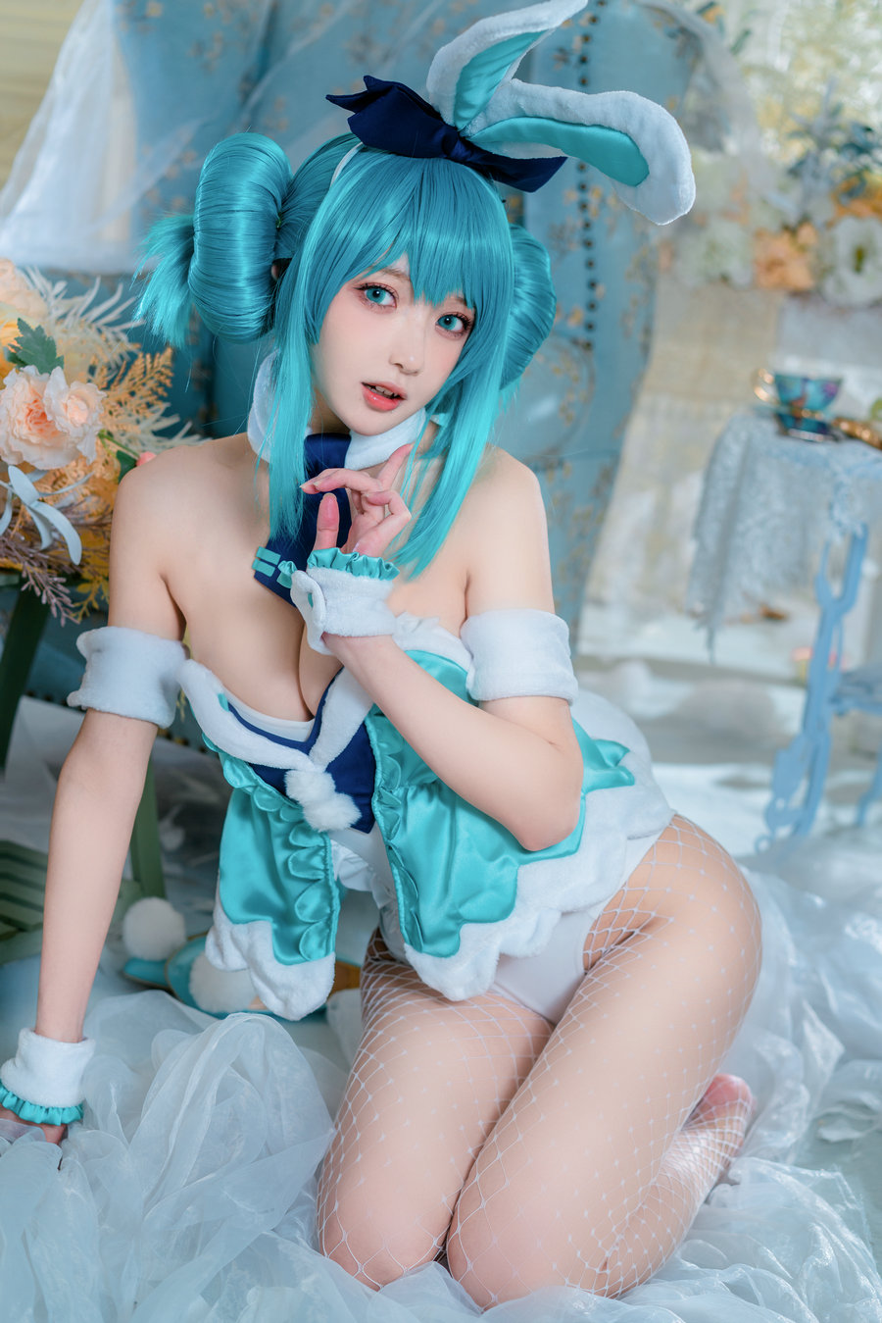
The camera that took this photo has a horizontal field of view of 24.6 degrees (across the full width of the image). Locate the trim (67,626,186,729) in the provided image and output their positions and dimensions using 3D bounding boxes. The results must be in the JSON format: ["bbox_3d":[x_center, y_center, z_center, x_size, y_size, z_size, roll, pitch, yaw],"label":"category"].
[{"bbox_3d":[-0.266,0.013,1.710,0.096,0.070,0.095,12,6,6],"label":"trim"}]

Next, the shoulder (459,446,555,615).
[{"bbox_3d":[0.056,-0.109,1.690,0.083,0.145,0.100,-1,9,6],"label":"shoulder"}]

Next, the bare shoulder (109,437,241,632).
[{"bbox_3d":[-0.228,-0.108,1.720,0.115,0.165,0.110,10,9,8],"label":"bare shoulder"}]

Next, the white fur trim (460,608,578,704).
[{"bbox_3d":[0.065,-0.005,1.690,0.094,0.078,0.095,-3,7,11],"label":"white fur trim"}]

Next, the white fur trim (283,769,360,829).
[{"bbox_3d":[-0.097,0.111,1.640,0.062,0.053,0.042,-5,6,11],"label":"white fur trim"}]

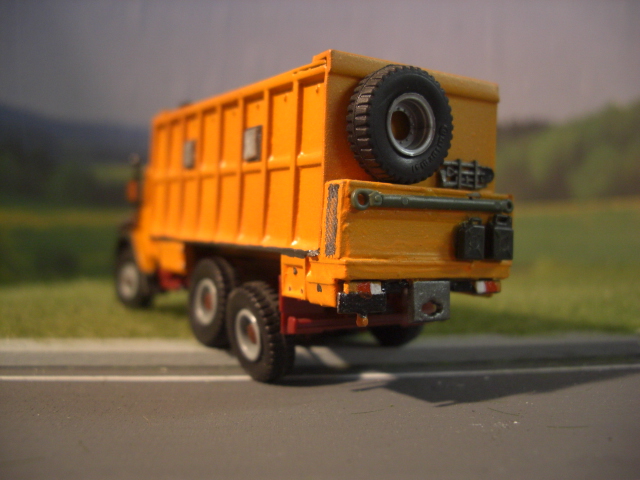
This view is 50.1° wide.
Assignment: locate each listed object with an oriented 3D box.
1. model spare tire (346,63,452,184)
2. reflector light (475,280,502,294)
[{"bbox_3d":[0.010,-0.014,0.084,0.014,0.014,0.004,2,1,-31],"label":"model spare tire"},{"bbox_3d":[0.022,0.006,0.091,0.004,0.002,0.001,2,1,-31],"label":"reflector light"}]

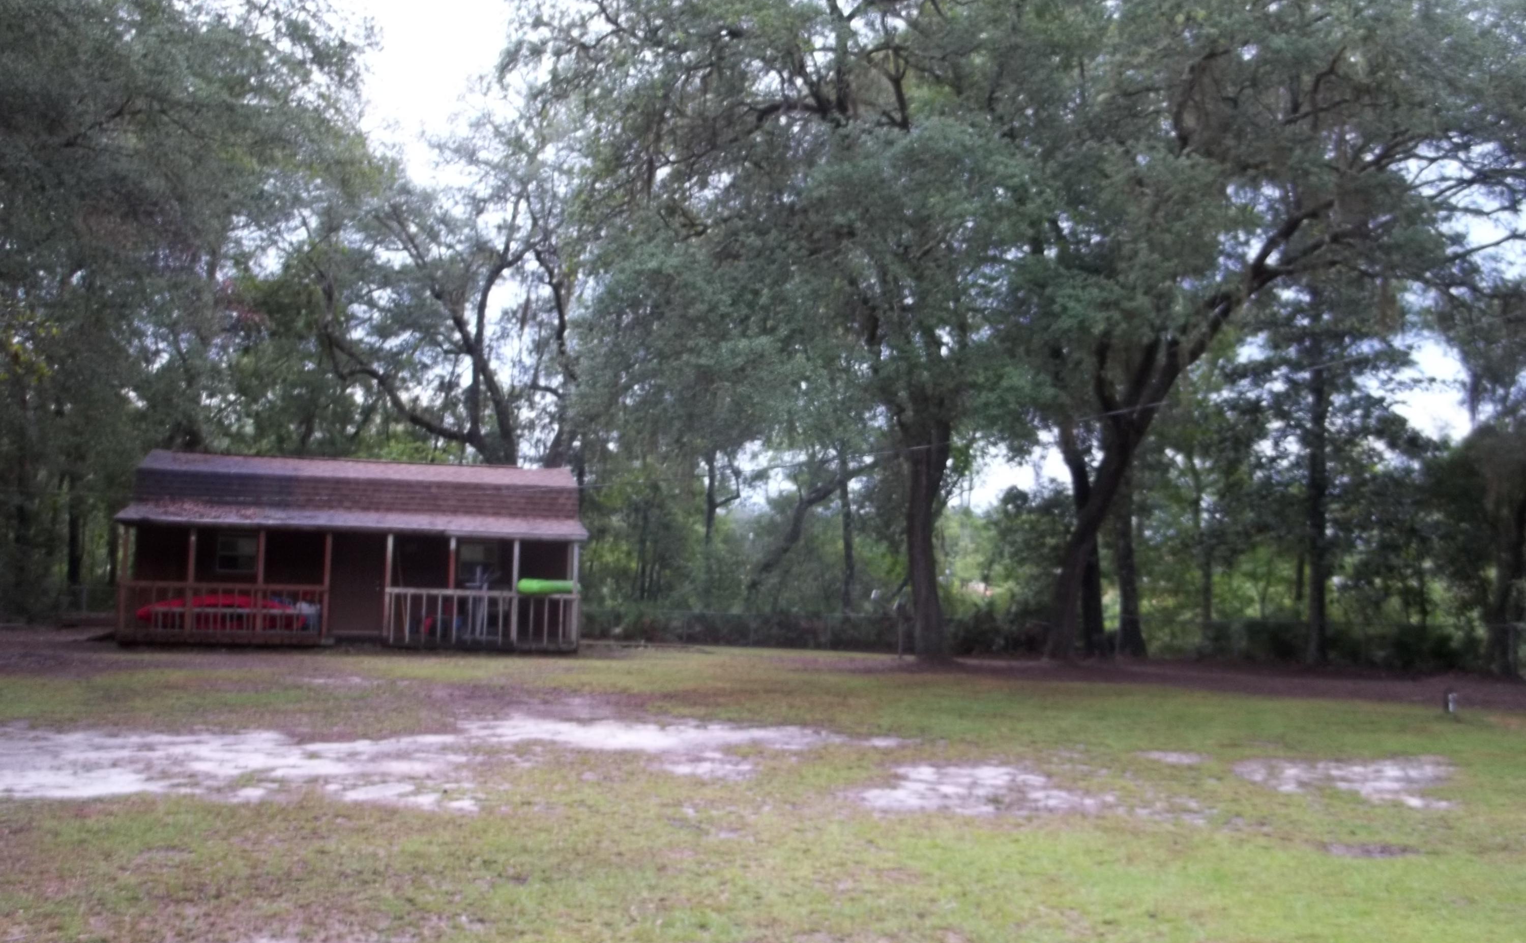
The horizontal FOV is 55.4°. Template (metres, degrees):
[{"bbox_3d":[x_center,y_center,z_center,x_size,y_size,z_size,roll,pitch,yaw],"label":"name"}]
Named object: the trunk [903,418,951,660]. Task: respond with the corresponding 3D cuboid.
[{"bbox_3d":[3.550,1.459,31.500,1.000,5.215,0.800,1,-4,6],"label":"trunk"}]

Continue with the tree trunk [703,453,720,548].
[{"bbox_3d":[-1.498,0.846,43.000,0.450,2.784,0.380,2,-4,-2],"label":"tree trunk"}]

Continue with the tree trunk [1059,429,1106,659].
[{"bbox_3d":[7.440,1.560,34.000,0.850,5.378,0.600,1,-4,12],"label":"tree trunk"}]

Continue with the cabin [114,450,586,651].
[{"bbox_3d":[-8.450,1.630,30.407,8.750,3.850,5.500,3,-4,-13],"label":"cabin"}]

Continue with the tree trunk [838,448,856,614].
[{"bbox_3d":[2.352,1.680,41.000,0.460,4.671,0.400,1,-4,3],"label":"tree trunk"}]

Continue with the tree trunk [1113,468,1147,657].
[{"bbox_3d":[8.442,2.100,33.500,0.720,4.338,0.600,1,-4,14],"label":"tree trunk"}]

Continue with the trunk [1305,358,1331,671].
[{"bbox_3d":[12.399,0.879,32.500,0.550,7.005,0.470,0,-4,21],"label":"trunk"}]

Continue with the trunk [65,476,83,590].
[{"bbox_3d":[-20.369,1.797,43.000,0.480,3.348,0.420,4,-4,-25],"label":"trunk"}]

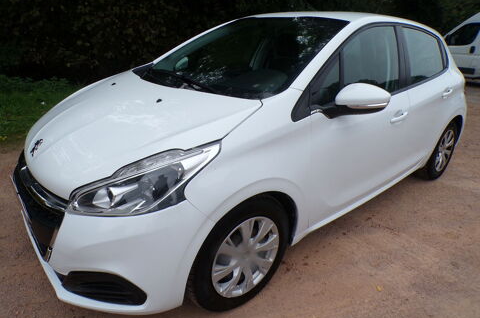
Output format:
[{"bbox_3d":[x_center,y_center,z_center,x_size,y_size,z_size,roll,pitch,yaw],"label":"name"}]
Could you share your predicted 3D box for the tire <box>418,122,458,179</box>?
[{"bbox_3d":[1.881,-0.106,3.223,0.618,0.617,0.195,-16,27,-39],"label":"tire"}]

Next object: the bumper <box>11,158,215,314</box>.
[{"bbox_3d":[-0.880,0.194,1.782,0.585,0.550,1.720,-16,27,-39],"label":"bumper"}]

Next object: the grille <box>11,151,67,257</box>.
[{"bbox_3d":[-1.028,0.161,1.628,0.165,0.390,0.880,-16,27,-39],"label":"grille"}]

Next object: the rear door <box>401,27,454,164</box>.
[{"bbox_3d":[1.433,-0.476,2.647,0.840,1.060,0.290,-16,27,-39],"label":"rear door"}]

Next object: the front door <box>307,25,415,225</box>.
[{"bbox_3d":[0.716,-0.264,2.053,1.130,1.120,0.295,-16,27,-39],"label":"front door"}]

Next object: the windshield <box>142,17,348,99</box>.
[{"bbox_3d":[-0.053,-0.738,2.175,1.000,0.130,1.320,-39,40,-25],"label":"windshield"}]

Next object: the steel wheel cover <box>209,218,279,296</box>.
[{"bbox_3d":[0.022,0.457,1.588,0.420,0.420,0.060,-16,27,-39],"label":"steel wheel cover"}]

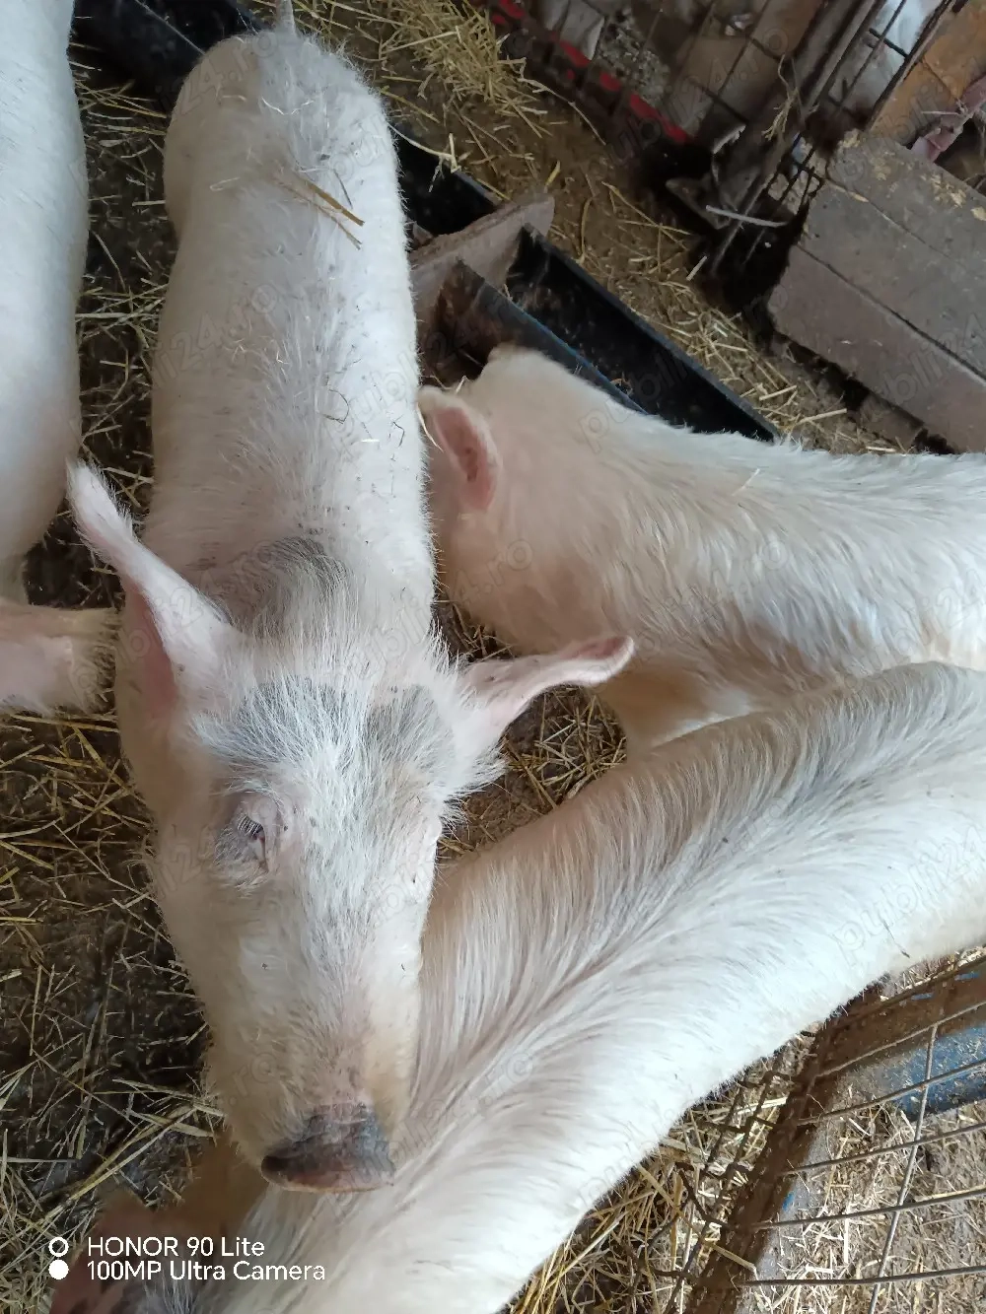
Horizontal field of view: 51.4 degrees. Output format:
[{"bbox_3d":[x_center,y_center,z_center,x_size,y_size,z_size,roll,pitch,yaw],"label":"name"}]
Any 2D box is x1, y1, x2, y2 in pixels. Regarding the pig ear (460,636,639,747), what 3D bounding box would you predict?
[{"bbox_3d":[0.033,0.019,0.645,0.118,0.042,0.075,-20,22,-12],"label":"pig ear"}]

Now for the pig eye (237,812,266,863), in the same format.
[{"bbox_3d":[-0.135,0.101,0.575,0.012,0.017,0.027,-24,92,-47],"label":"pig eye"}]

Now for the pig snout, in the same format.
[{"bbox_3d":[-0.089,0.258,0.545,0.065,0.047,0.036,1,81,-25],"label":"pig snout"}]

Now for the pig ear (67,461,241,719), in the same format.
[{"bbox_3d":[-0.197,-0.039,0.605,0.047,0.075,0.150,-28,85,15],"label":"pig ear"}]

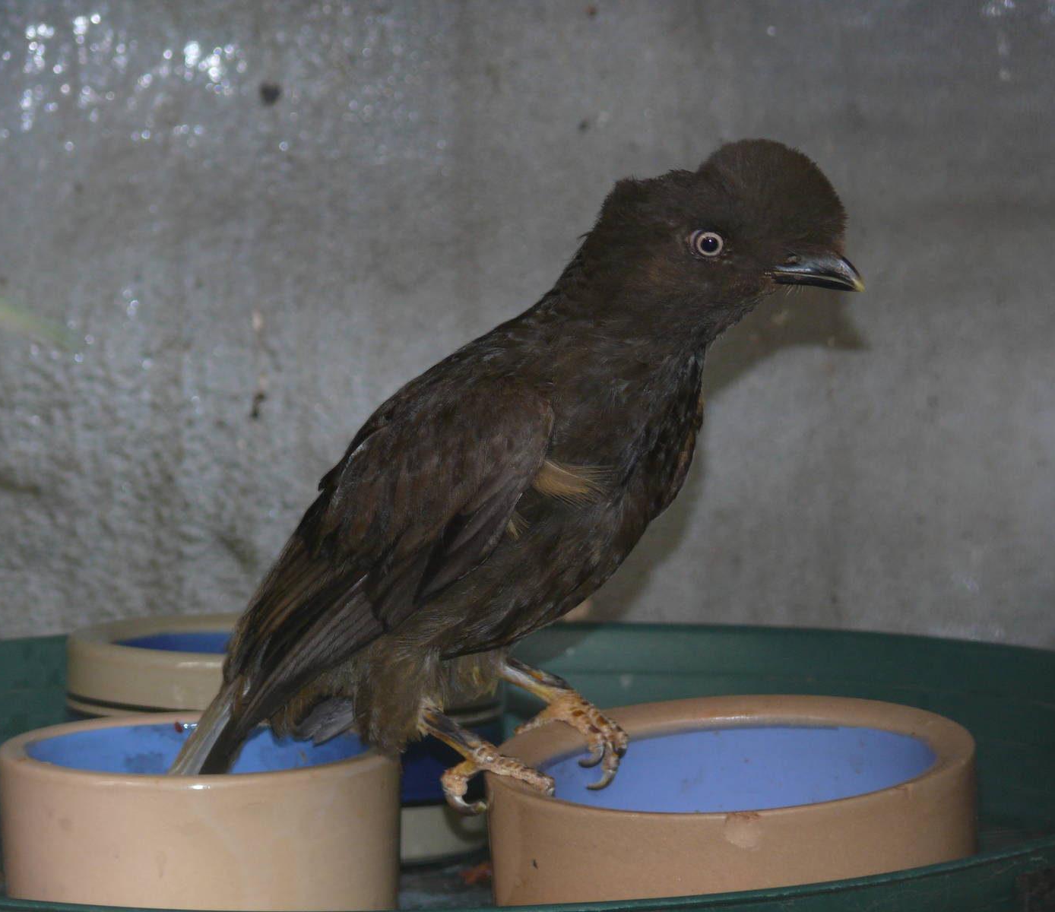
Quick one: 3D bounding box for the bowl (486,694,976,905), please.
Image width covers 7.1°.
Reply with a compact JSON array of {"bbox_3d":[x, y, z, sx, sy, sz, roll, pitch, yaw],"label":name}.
[{"bbox_3d":[0.064,0.120,2.605,0.149,0.055,0.149,-2,10,0],"label":"bowl"}]

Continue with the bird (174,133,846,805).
[{"bbox_3d":[-0.004,0.007,2.600,0.209,0.202,0.090,0,8,10],"label":"bird"}]

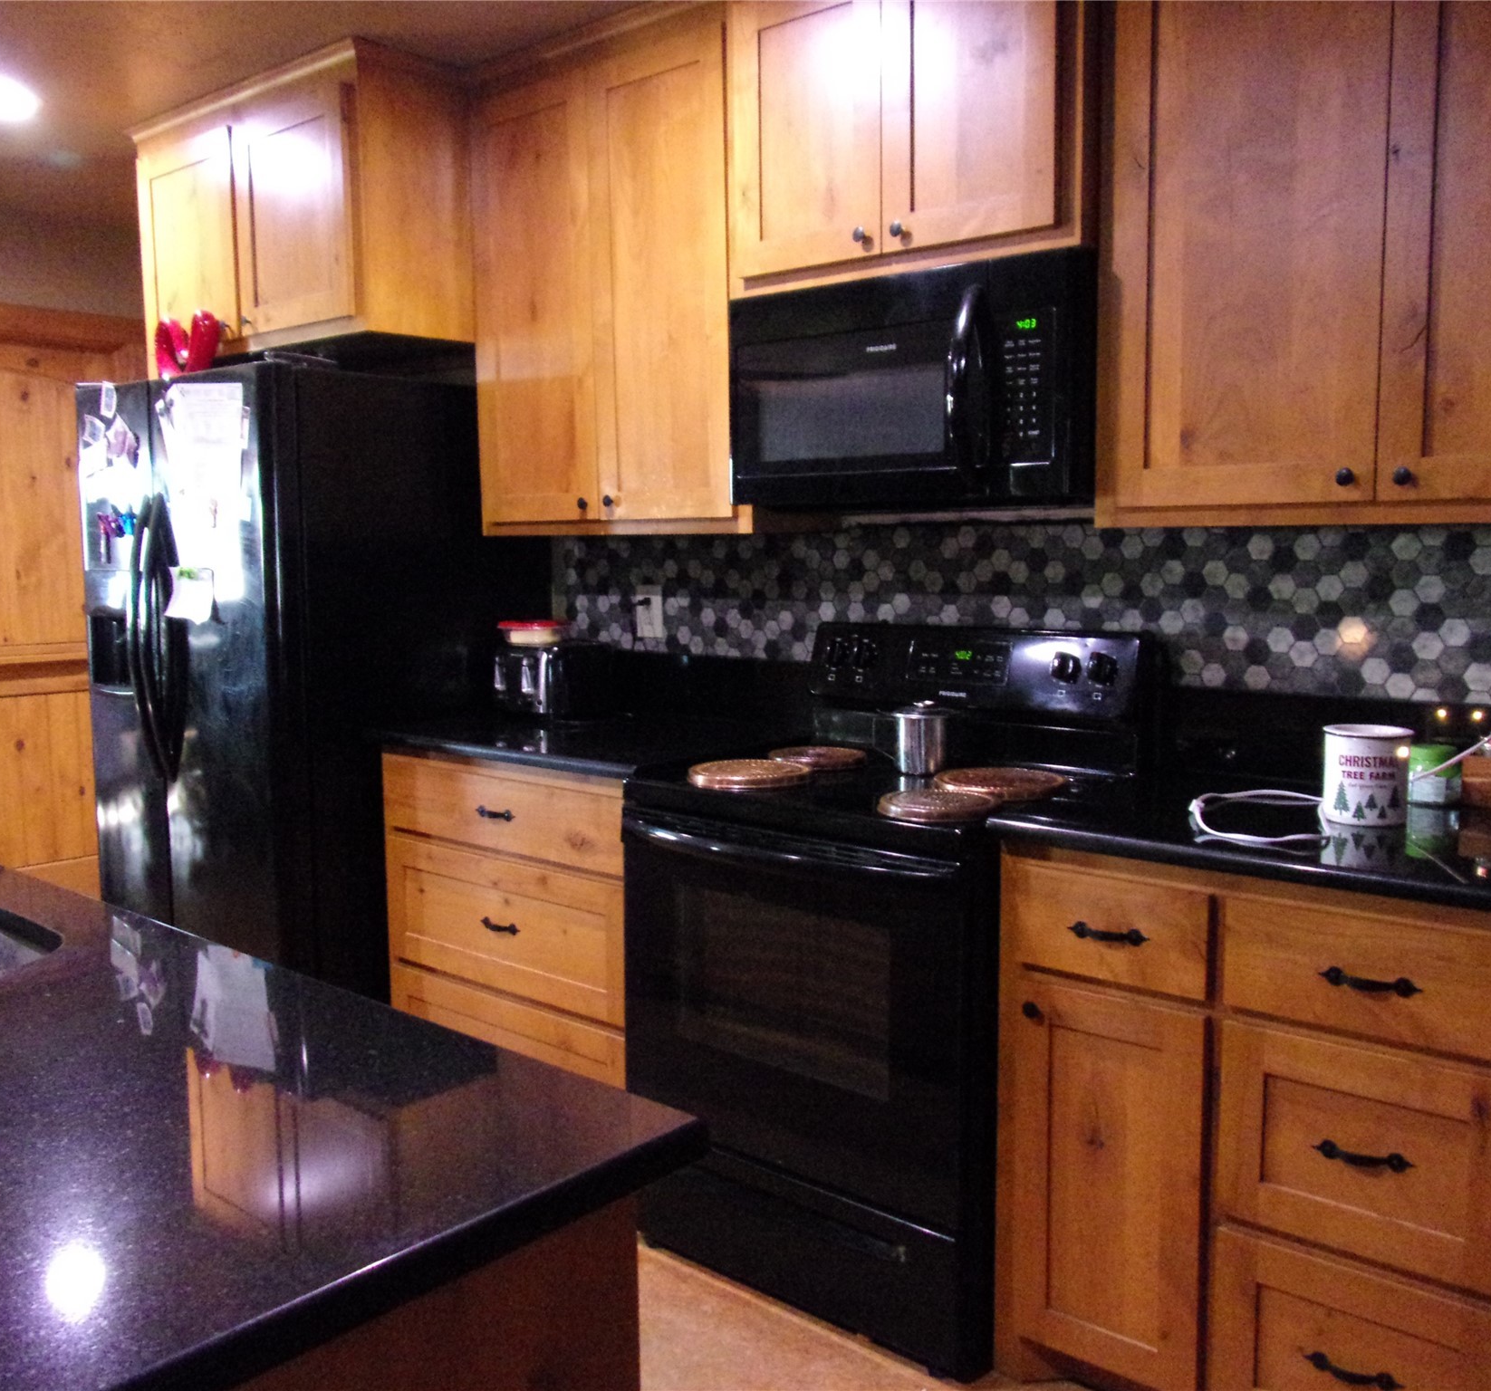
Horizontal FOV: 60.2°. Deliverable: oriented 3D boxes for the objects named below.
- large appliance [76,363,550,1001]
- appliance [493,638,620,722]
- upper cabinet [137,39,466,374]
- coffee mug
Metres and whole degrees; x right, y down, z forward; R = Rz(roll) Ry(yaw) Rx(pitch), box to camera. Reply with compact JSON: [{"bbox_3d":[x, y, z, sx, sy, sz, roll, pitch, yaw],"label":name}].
[{"bbox_3d":[-1.159,0.077,3.530,0.905,1.770,0.874,5,8,39],"label":"large appliance"},{"bbox_3d":[-0.495,-0.045,3.304,0.211,0.191,0.254,5,8,39],"label":"appliance"},{"bbox_3d":[-1.076,-1.210,3.481,1.019,0.613,0.648,5,8,39],"label":"upper cabinet"},{"bbox_3d":[0.971,0.124,2.013,0.128,0.140,0.128,3,7,26],"label":"coffee mug"}]

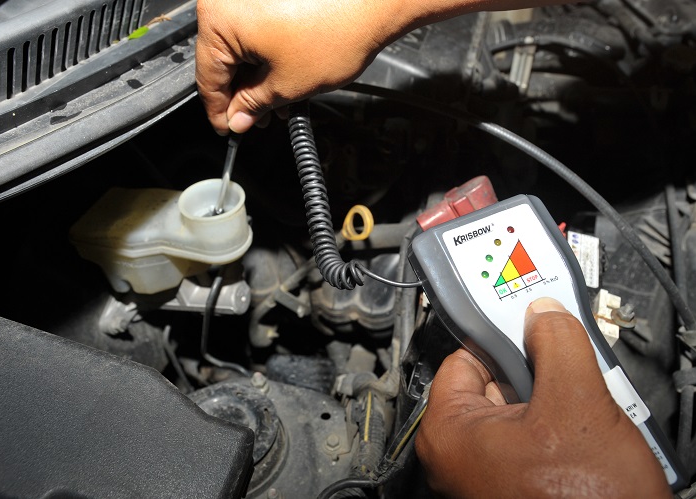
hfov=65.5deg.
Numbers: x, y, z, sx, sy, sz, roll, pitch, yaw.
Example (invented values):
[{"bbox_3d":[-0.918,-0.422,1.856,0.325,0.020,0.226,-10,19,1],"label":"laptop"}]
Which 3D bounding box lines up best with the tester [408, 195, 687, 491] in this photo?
[{"bbox_3d":[0.090,0.049,0.248,0.078,0.030,0.146,-20,72,-18],"label":"tester"}]

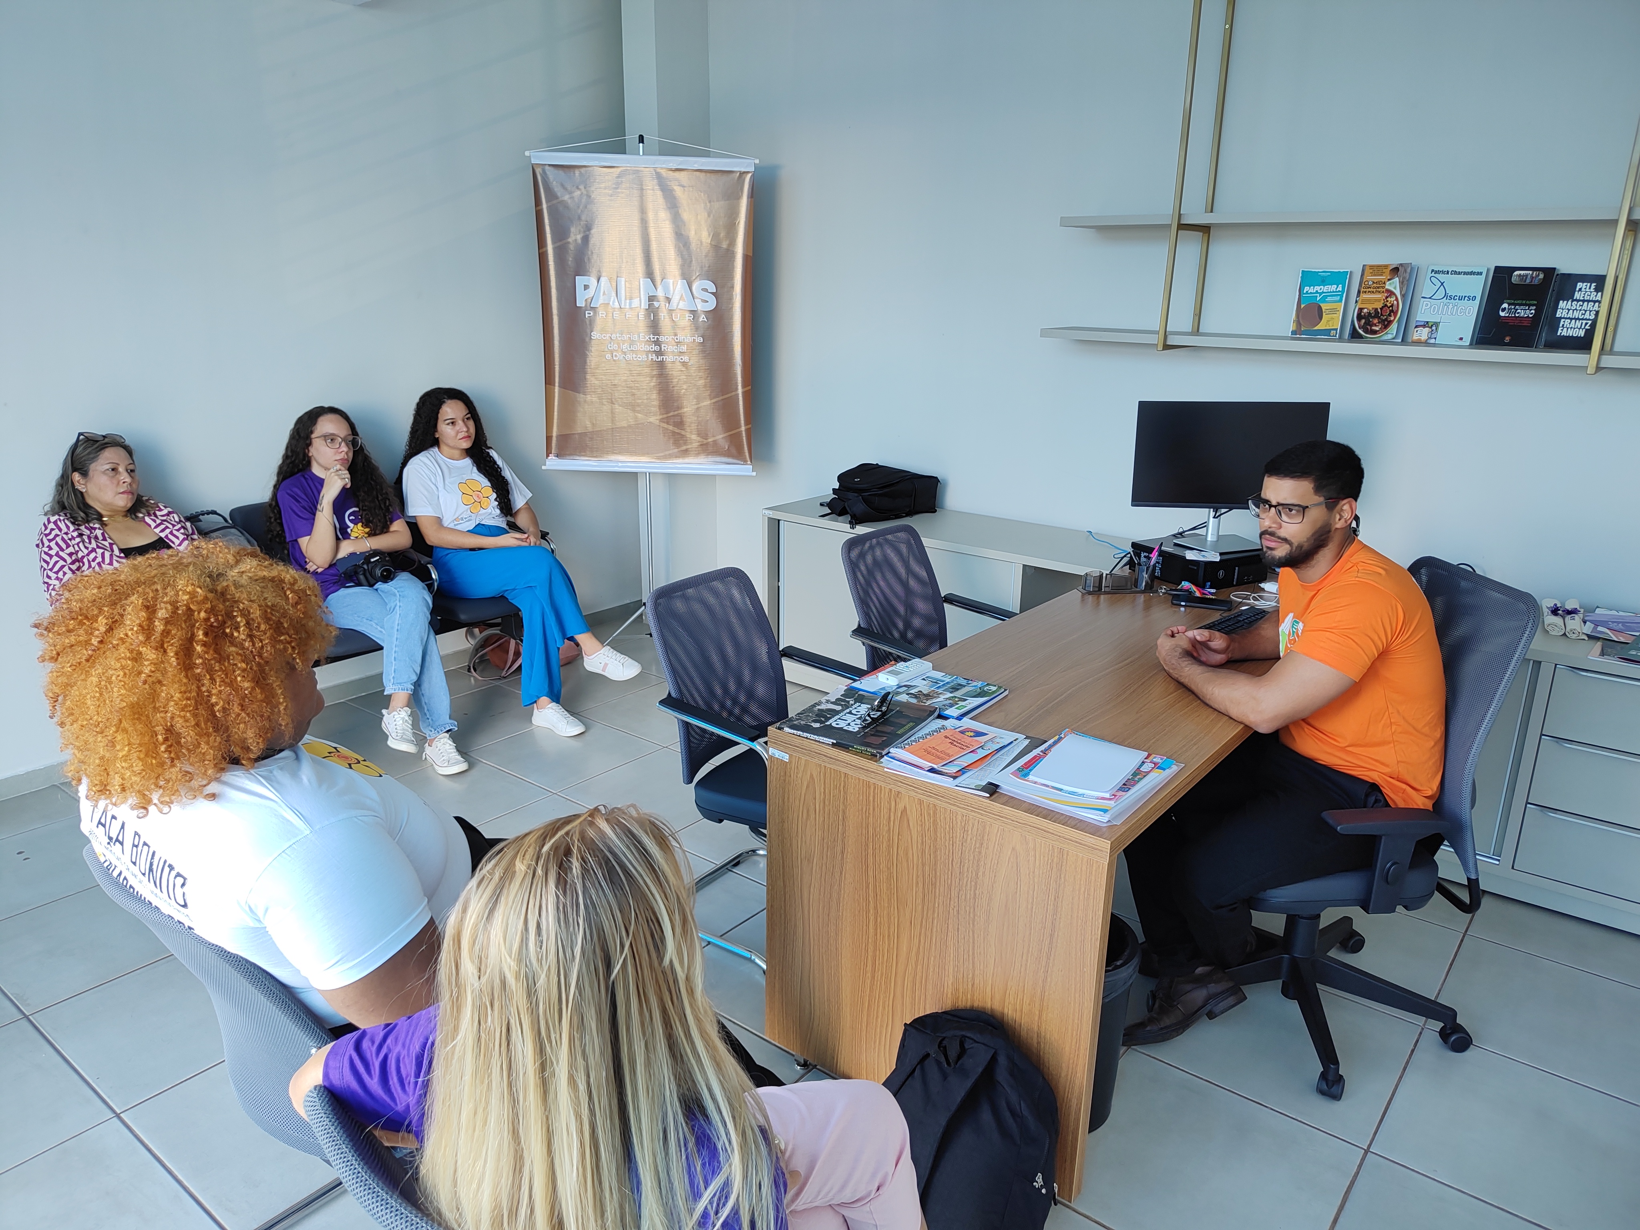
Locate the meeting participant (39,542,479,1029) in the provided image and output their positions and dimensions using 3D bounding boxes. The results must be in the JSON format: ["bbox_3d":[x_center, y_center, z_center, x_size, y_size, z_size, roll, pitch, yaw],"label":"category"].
[{"bbox_3d":[-0.582,0.484,1.658,0.642,1.294,0.810,16,22,41],"label":"meeting participant"}]

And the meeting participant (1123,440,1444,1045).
[{"bbox_3d":[1.030,0.282,2.418,0.672,1.304,0.543,6,17,15],"label":"meeting participant"}]

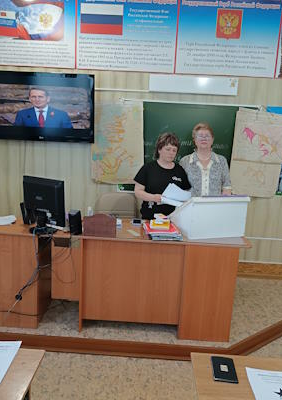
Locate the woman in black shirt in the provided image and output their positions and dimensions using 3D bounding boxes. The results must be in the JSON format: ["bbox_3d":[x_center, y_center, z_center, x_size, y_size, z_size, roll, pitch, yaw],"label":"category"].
[{"bbox_3d":[0.178,0.148,3.022,0.500,1.550,0.400,0,11,-14],"label":"woman in black shirt"}]

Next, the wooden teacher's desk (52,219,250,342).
[{"bbox_3d":[0.072,0.607,2.652,1.400,0.755,0.660,3,10,1],"label":"wooden teacher's desk"}]

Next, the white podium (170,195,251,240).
[{"bbox_3d":[0.537,0.088,2.644,0.500,0.315,0.470,0,11,-14],"label":"white podium"}]

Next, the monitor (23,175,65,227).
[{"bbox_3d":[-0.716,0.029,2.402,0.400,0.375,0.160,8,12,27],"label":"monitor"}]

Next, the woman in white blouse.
[{"bbox_3d":[0.586,0.094,3.122,0.500,1.640,0.360,3,10,1],"label":"woman in white blouse"}]

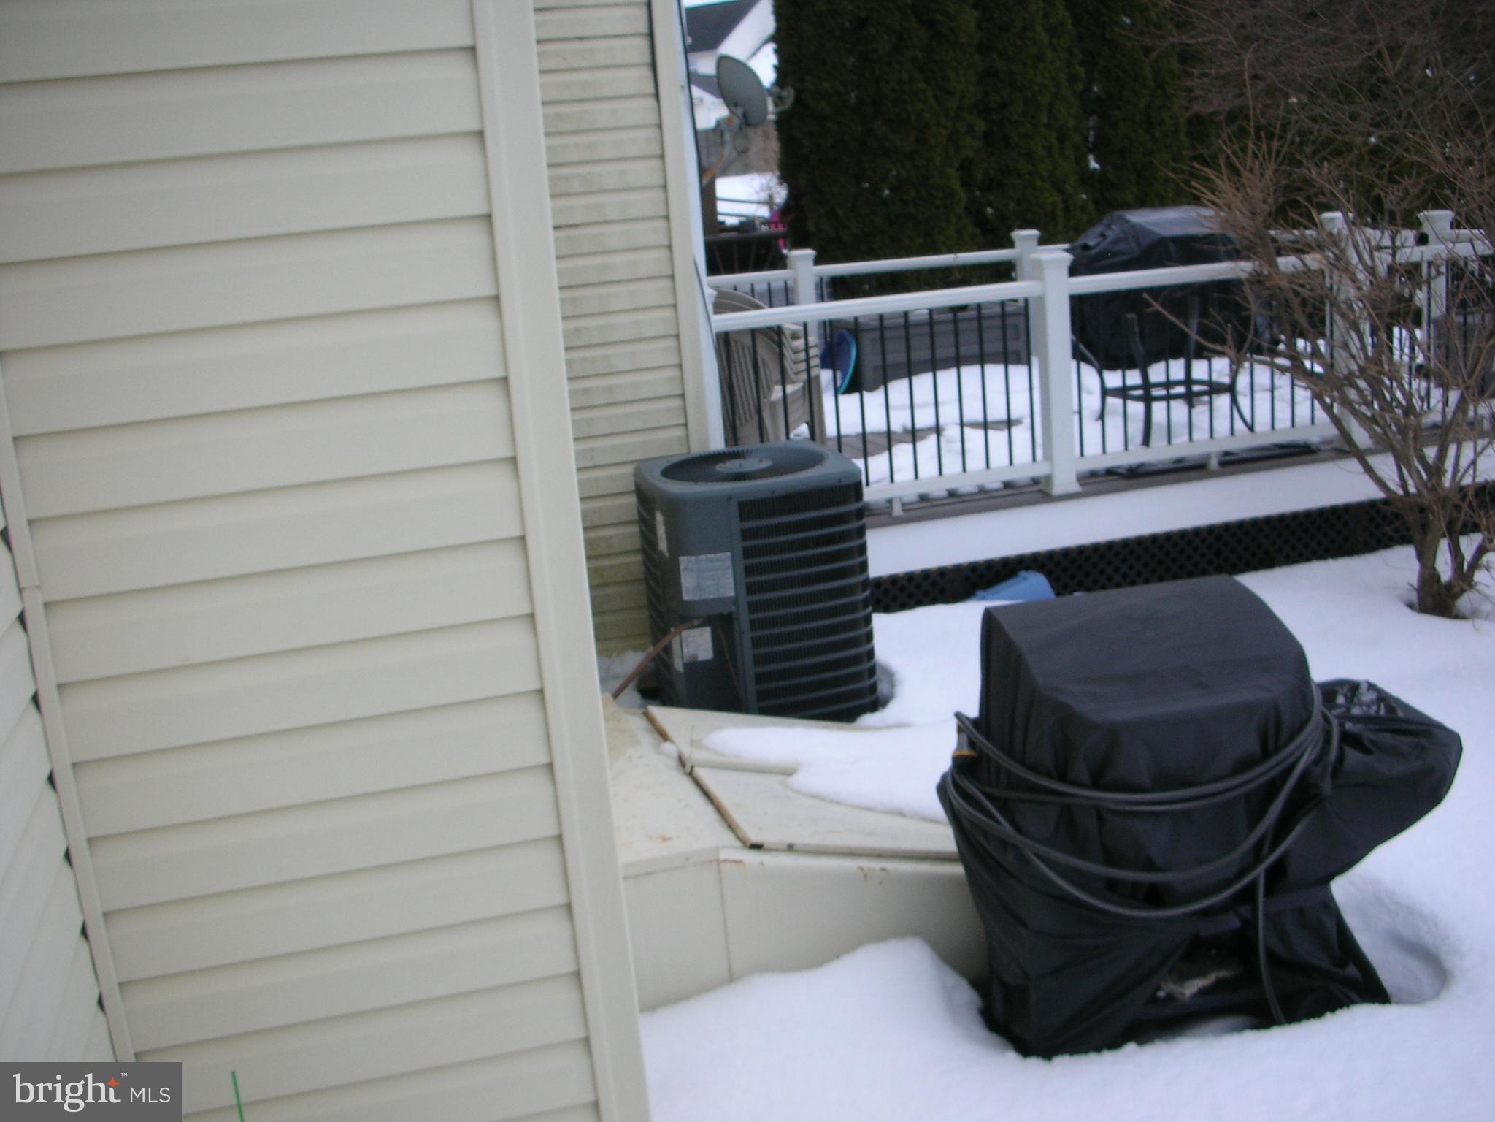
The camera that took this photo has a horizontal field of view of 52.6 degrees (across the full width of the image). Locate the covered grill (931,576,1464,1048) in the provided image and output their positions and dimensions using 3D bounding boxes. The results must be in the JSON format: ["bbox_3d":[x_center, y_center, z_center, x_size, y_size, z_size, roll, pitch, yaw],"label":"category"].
[{"bbox_3d":[1.028,0.562,3.423,1.210,0.940,0.550,-7,14,-8],"label":"covered grill"}]

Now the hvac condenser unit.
[{"bbox_3d":[0.023,0.114,5.476,0.725,0.930,0.725,-10,15,-19],"label":"hvac condenser unit"}]

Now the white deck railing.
[{"bbox_3d":[1.574,-1.140,7.786,4.220,1.050,2.550,-8,14,-13],"label":"white deck railing"}]

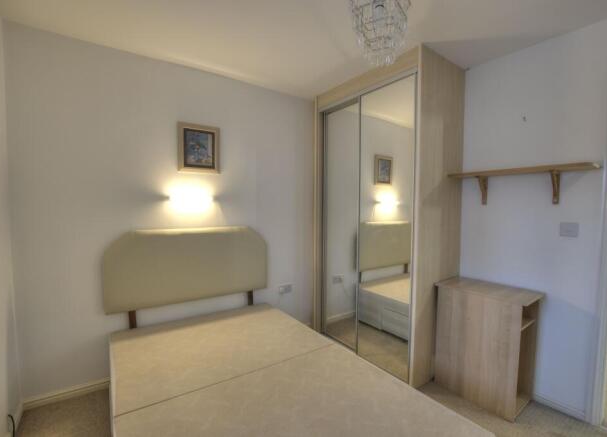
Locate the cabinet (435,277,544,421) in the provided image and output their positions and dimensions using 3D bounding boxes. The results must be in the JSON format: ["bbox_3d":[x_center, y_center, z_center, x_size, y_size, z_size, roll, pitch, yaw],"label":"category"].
[{"bbox_3d":[1.282,0.851,1.918,0.350,0.738,0.536,-2,4,-34],"label":"cabinet"}]

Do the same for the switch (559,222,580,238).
[{"bbox_3d":[1.649,0.075,1.694,0.012,0.087,0.087,-1,4,-33],"label":"switch"}]

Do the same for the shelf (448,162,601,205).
[{"bbox_3d":[1.400,-0.203,1.808,0.223,0.217,0.751,-2,4,-34],"label":"shelf"}]

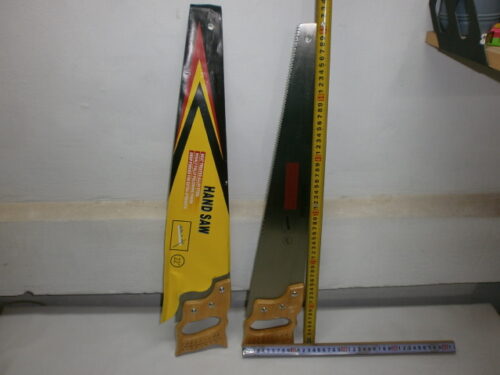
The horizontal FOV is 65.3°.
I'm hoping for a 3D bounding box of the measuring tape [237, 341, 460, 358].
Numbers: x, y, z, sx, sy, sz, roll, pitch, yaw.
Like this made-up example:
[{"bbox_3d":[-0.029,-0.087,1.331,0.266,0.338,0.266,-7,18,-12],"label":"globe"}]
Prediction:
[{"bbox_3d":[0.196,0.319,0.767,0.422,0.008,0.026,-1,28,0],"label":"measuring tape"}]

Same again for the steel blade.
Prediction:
[{"bbox_3d":[0.048,0.037,0.687,0.118,0.605,0.025,1,20,-1],"label":"steel blade"}]

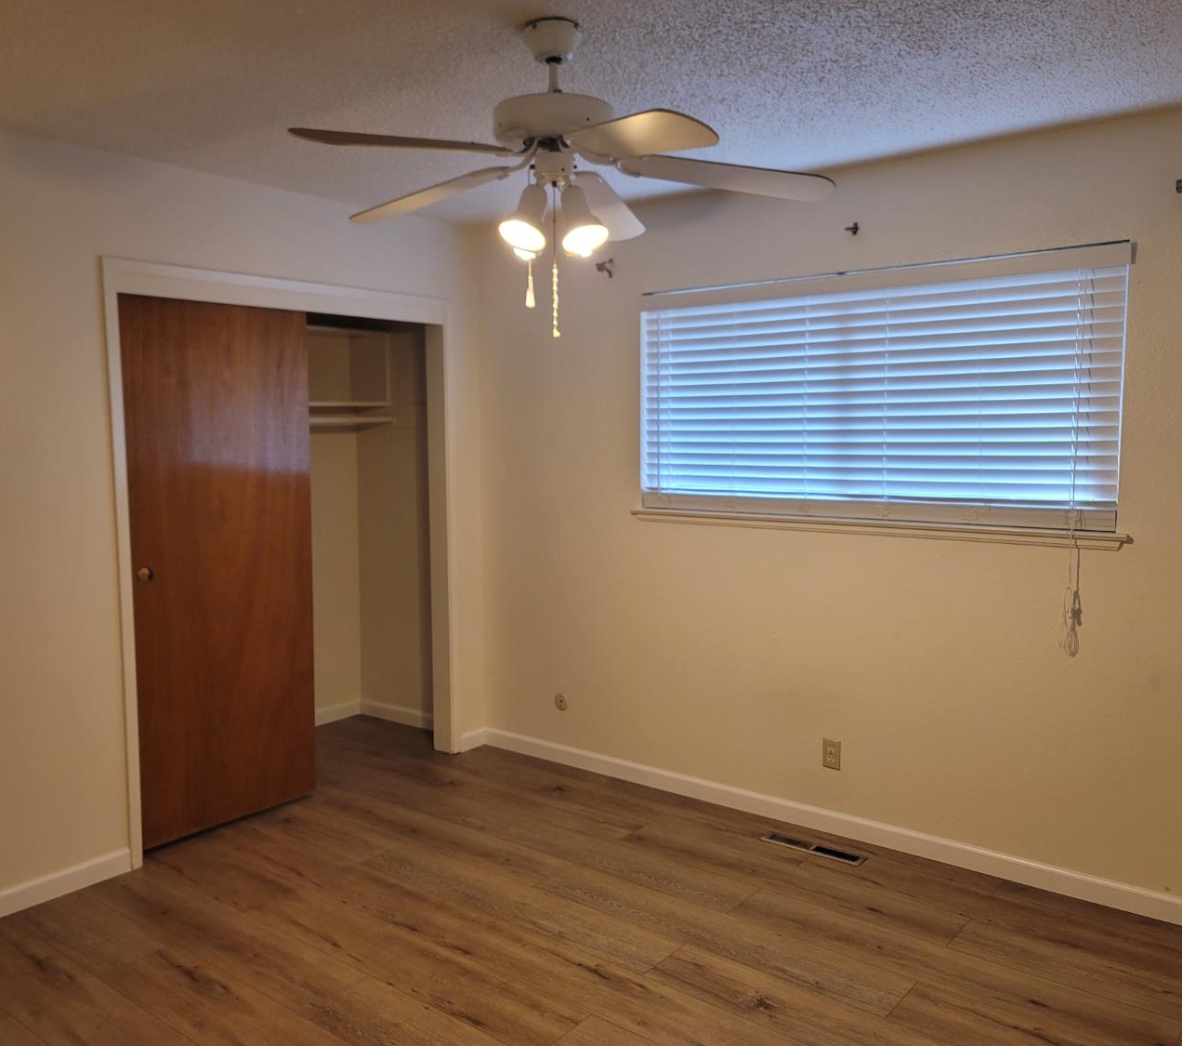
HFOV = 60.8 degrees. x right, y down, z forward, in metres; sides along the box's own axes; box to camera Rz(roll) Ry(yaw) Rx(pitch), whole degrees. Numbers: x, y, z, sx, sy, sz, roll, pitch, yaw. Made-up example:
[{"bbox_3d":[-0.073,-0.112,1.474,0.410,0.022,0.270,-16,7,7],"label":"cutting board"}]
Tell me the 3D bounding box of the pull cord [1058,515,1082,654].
[{"bbox_3d":[1.517,0.198,3.198,0.055,0.456,0.030,4,7,38],"label":"pull cord"}]

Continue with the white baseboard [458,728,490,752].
[{"bbox_3d":[-0.582,1.053,4.879,0.014,0.083,0.164,4,7,38],"label":"white baseboard"}]

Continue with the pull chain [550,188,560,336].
[{"bbox_3d":[-0.083,-0.603,2.323,0.020,0.347,0.020,0,5,0],"label":"pull chain"}]

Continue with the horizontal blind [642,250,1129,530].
[{"bbox_3d":[0.931,-0.456,3.638,1.788,0.877,0.065,4,7,38],"label":"horizontal blind"}]

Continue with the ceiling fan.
[{"bbox_3d":[-0.119,-0.885,2.351,1.260,0.540,1.270,4,7,38],"label":"ceiling fan"}]

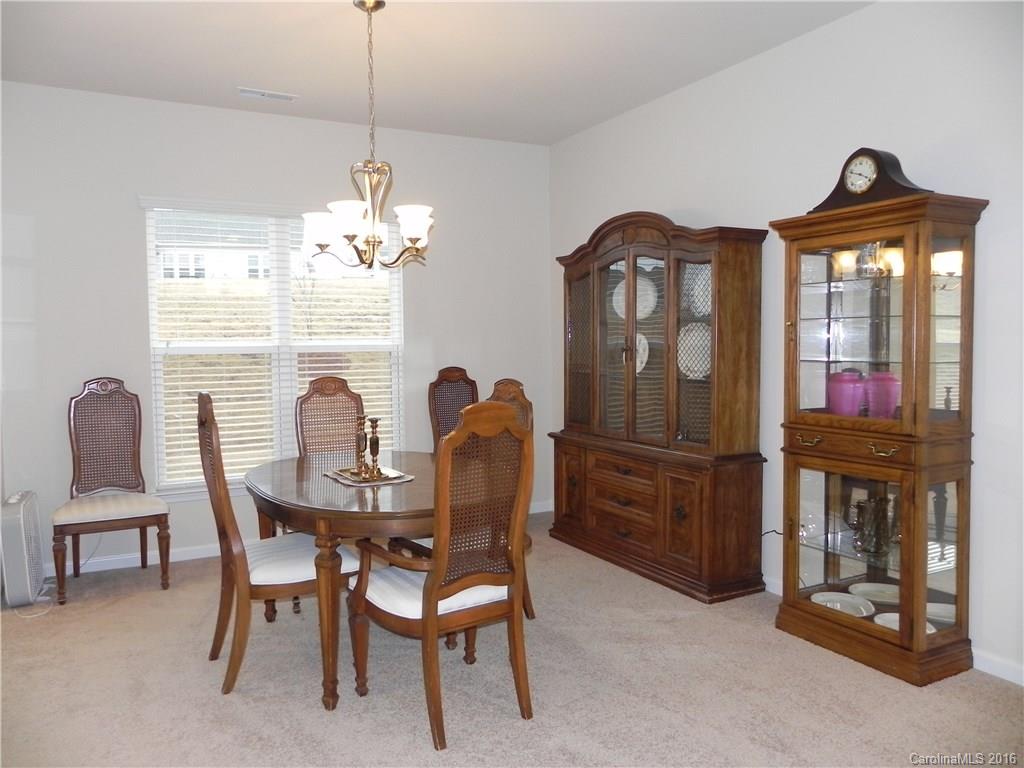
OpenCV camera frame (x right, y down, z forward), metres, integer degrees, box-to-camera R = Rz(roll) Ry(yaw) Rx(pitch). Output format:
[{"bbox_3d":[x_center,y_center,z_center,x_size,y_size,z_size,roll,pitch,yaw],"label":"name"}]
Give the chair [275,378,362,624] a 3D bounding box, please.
[{"bbox_3d":[-0.920,0.538,4.062,0.543,1.139,0.570,-2,3,-20],"label":"chair"}]

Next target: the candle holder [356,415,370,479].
[{"bbox_3d":[-0.661,0.271,3.397,0.061,0.252,0.061,-3,4,-28],"label":"candle holder"}]

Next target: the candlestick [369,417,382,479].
[{"bbox_3d":[-0.595,0.274,3.329,0.061,0.252,0.061,-3,4,-28],"label":"candlestick"}]

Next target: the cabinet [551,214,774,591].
[{"bbox_3d":[0.764,0.047,4.548,0.398,2.014,1.583,-3,4,-28],"label":"cabinet"}]

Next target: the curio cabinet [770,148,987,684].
[{"bbox_3d":[1.478,0.100,3.196,0.384,2.041,0.716,-3,4,-28],"label":"curio cabinet"}]

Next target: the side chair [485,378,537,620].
[{"bbox_3d":[-0.223,0.552,3.634,0.570,1.139,0.543,-3,4,-38],"label":"side chair"}]

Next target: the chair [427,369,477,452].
[{"bbox_3d":[-0.294,0.459,5.281,0.556,1.139,0.570,-3,4,-28],"label":"chair"}]

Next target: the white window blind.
[{"bbox_3d":[-1.462,-0.232,4.968,1.610,1.676,0.060,-3,4,-28],"label":"white window blind"}]

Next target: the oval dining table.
[{"bbox_3d":[-0.604,0.772,3.424,1.067,0.737,1.570,-3,4,-28],"label":"oval dining table"}]

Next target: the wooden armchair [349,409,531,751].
[{"bbox_3d":[-0.248,0.604,2.808,0.576,1.131,0.596,-3,4,-32],"label":"wooden armchair"}]

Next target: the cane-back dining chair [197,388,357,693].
[{"bbox_3d":[-0.960,0.589,3.182,0.570,1.141,0.543,-3,4,-27],"label":"cane-back dining chair"}]

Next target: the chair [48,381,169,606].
[{"bbox_3d":[-2.227,0.544,4.277,0.543,1.142,0.570,-3,4,-28],"label":"chair"}]

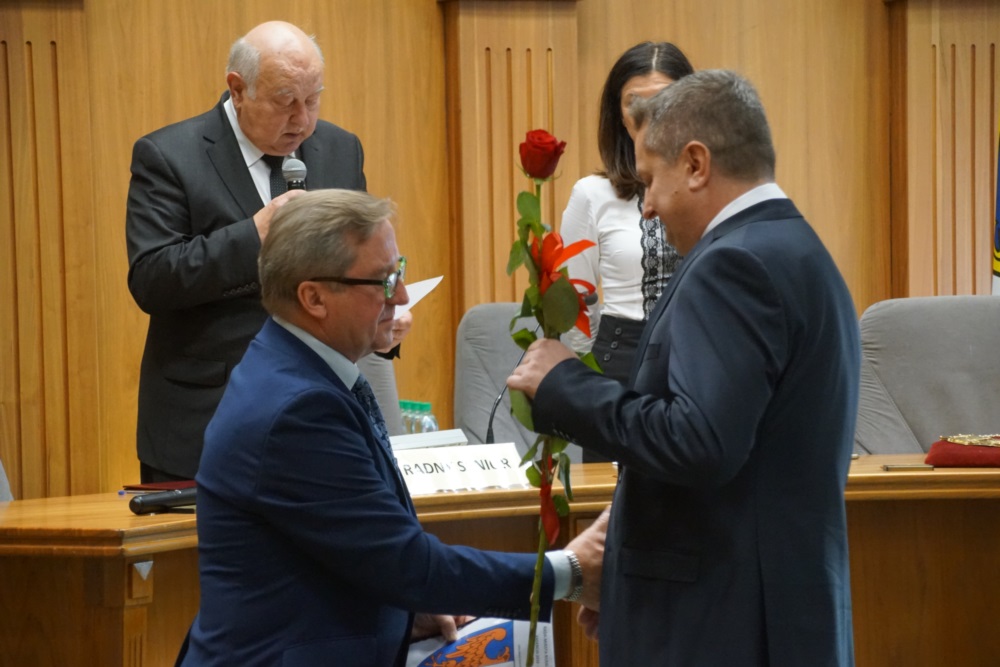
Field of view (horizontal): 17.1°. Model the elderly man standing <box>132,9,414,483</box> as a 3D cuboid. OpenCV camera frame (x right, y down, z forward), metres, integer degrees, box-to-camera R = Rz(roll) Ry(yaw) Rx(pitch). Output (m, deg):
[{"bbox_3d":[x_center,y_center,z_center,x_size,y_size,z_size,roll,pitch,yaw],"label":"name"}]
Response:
[{"bbox_3d":[-0.467,0.196,6.874,0.530,1.677,0.420,-3,4,-30],"label":"elderly man standing"}]

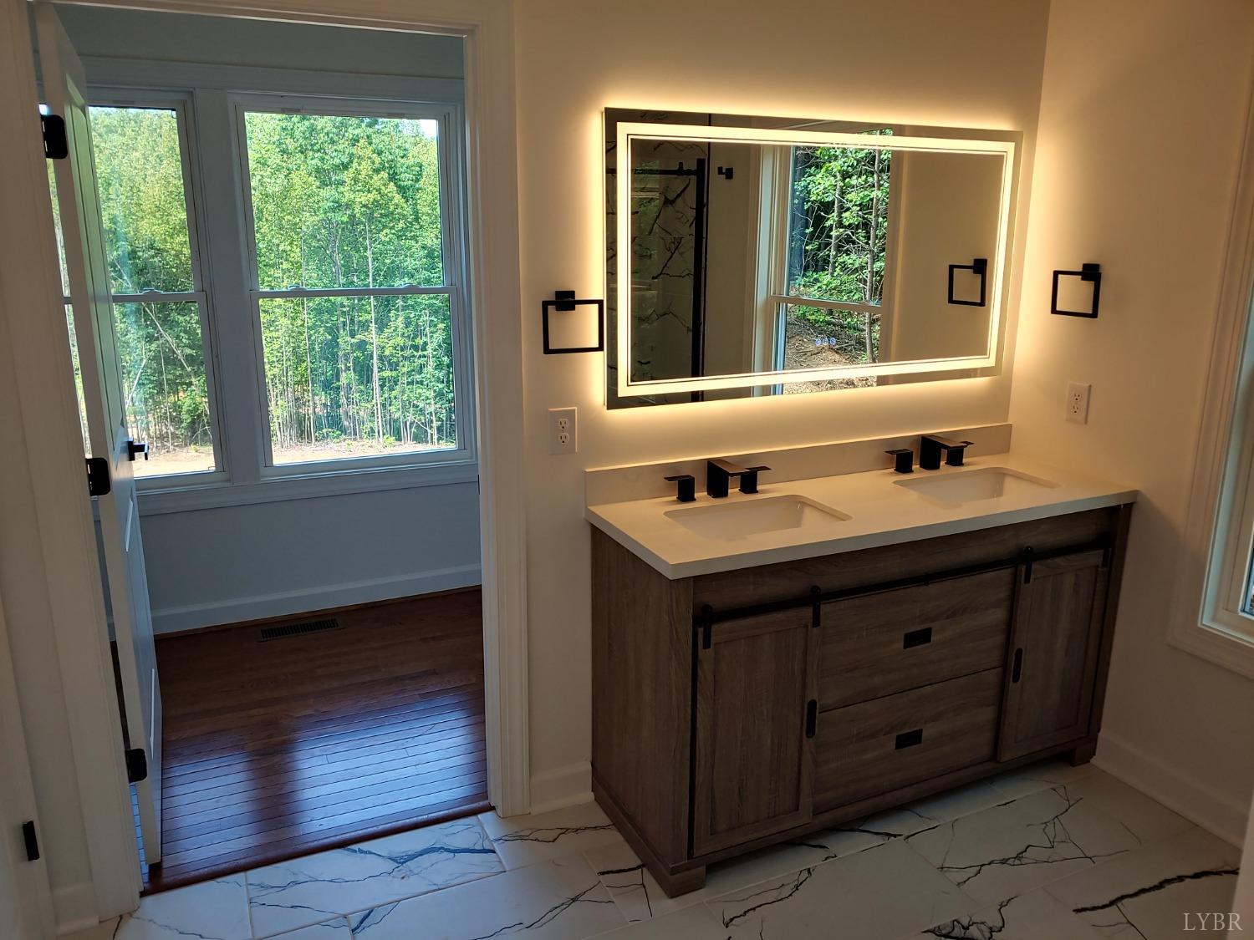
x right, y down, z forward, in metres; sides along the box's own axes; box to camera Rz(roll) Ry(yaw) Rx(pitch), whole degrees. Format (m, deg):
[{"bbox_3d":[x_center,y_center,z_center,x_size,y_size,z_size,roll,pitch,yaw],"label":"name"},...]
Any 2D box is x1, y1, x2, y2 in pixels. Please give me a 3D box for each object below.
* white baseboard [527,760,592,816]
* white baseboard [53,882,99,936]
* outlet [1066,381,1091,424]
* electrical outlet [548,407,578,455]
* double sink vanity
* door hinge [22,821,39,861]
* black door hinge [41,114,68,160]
[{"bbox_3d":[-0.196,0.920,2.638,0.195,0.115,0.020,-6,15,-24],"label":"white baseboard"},{"bbox_3d":[-1.304,1.036,2.142,0.090,0.115,0.020,-6,15,-24],"label":"white baseboard"},{"bbox_3d":[1.403,-0.207,2.823,0.008,0.124,0.079,-6,15,-24],"label":"outlet"},{"bbox_3d":[-0.168,-0.100,2.405,0.079,0.124,0.008,-6,15,-24],"label":"electrical outlet"},{"bbox_3d":[0.694,0.461,2.670,1.549,0.998,0.508,-6,15,-24],"label":"double sink vanity"},{"bbox_3d":[-1.307,0.814,1.985,0.018,0.090,0.024,-6,15,-24],"label":"door hinge"},{"bbox_3d":[-1.208,-0.704,1.913,0.045,0.089,0.018,-6,15,-24],"label":"black door hinge"}]

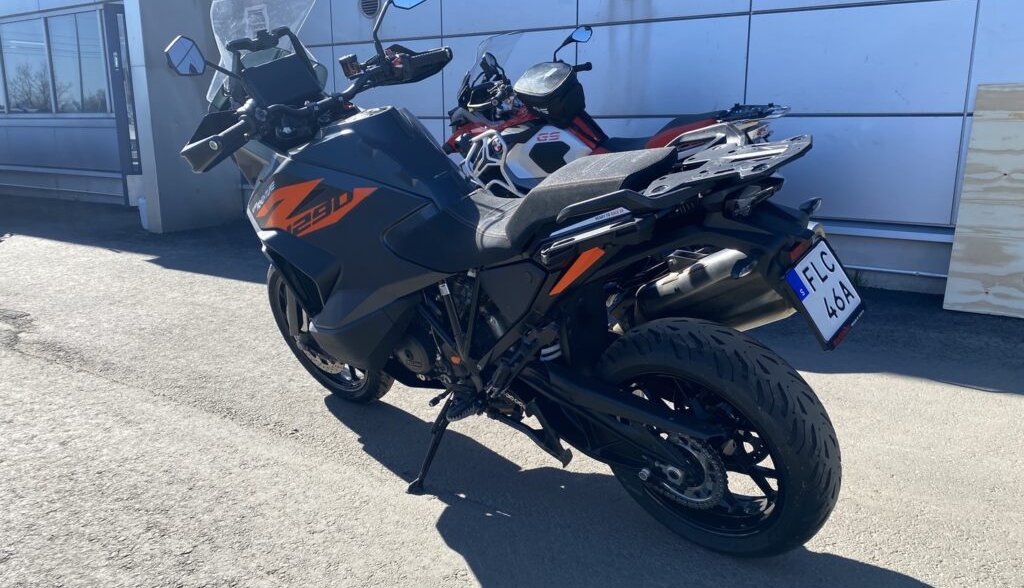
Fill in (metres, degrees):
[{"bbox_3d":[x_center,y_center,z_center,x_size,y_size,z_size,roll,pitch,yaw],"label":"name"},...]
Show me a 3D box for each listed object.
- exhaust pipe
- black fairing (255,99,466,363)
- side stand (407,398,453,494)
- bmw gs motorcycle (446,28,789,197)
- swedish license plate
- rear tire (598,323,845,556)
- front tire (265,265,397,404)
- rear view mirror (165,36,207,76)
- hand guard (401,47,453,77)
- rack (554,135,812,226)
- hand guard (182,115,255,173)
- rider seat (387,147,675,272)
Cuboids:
[{"bbox_3d":[0.503,0.011,1.912,0.140,0.165,0.440,-32,6,-40],"label":"exhaust pipe"},{"bbox_3d":[-0.304,-0.196,2.330,0.860,0.740,0.560,11,31,41],"label":"black fairing"},{"bbox_3d":[-0.235,0.451,2.280,0.070,0.324,0.070,22,1,42],"label":"side stand"},{"bbox_3d":[0.429,-0.684,4.202,2.250,1.450,0.940,10,27,39],"label":"bmw gs motorcycle"},{"bbox_3d":[0.616,-0.004,1.516,0.190,0.160,0.020,-32,-1,-40],"label":"swedish license plate"},{"bbox_3d":[0.464,0.352,1.859,0.636,0.636,0.172,11,35,42],"label":"rear tire"},{"bbox_3d":[-0.680,0.121,2.889,0.650,0.650,0.125,11,35,41],"label":"front tire"},{"bbox_3d":[-0.816,-0.589,1.919,0.045,0.100,0.140,0,25,24],"label":"rear view mirror"},{"bbox_3d":[-0.310,-0.720,2.442,0.180,0.145,0.250,11,35,42],"label":"hand guard"},{"bbox_3d":[0.352,-0.261,1.622,0.512,0.085,0.280,-5,20,47],"label":"rack"},{"bbox_3d":[-0.767,-0.428,2.087,0.170,0.140,0.220,8,32,37],"label":"hand guard"},{"bbox_3d":[0.053,-0.223,1.867,0.720,0.220,0.340,11,35,42],"label":"rider seat"}]

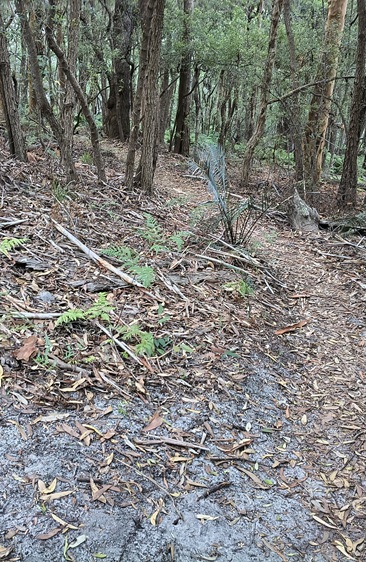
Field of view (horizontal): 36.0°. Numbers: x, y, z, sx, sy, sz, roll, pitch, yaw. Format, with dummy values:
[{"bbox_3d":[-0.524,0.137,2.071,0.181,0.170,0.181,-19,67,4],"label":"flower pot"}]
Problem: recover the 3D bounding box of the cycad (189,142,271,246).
[{"bbox_3d":[0.395,-0.764,4.950,0.670,0.850,0.550,1,21,5],"label":"cycad"}]

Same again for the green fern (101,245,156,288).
[{"bbox_3d":[-0.366,-0.103,3.850,0.360,0.200,0.280,-3,21,-5],"label":"green fern"}]

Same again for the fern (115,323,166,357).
[{"bbox_3d":[-0.228,0.309,3.000,0.270,0.110,0.220,-3,21,-5],"label":"fern"}]

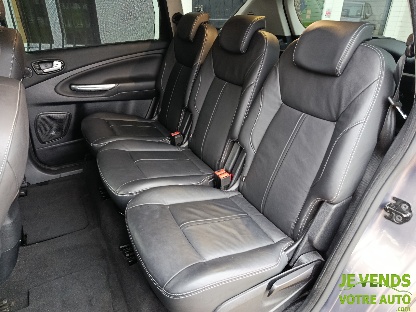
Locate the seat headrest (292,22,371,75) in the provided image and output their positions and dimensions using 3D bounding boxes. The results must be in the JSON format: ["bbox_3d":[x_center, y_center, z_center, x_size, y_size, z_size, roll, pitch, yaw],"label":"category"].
[{"bbox_3d":[0.369,-0.332,0.881,0.108,0.165,0.201,1,23,-33],"label":"seat headrest"}]

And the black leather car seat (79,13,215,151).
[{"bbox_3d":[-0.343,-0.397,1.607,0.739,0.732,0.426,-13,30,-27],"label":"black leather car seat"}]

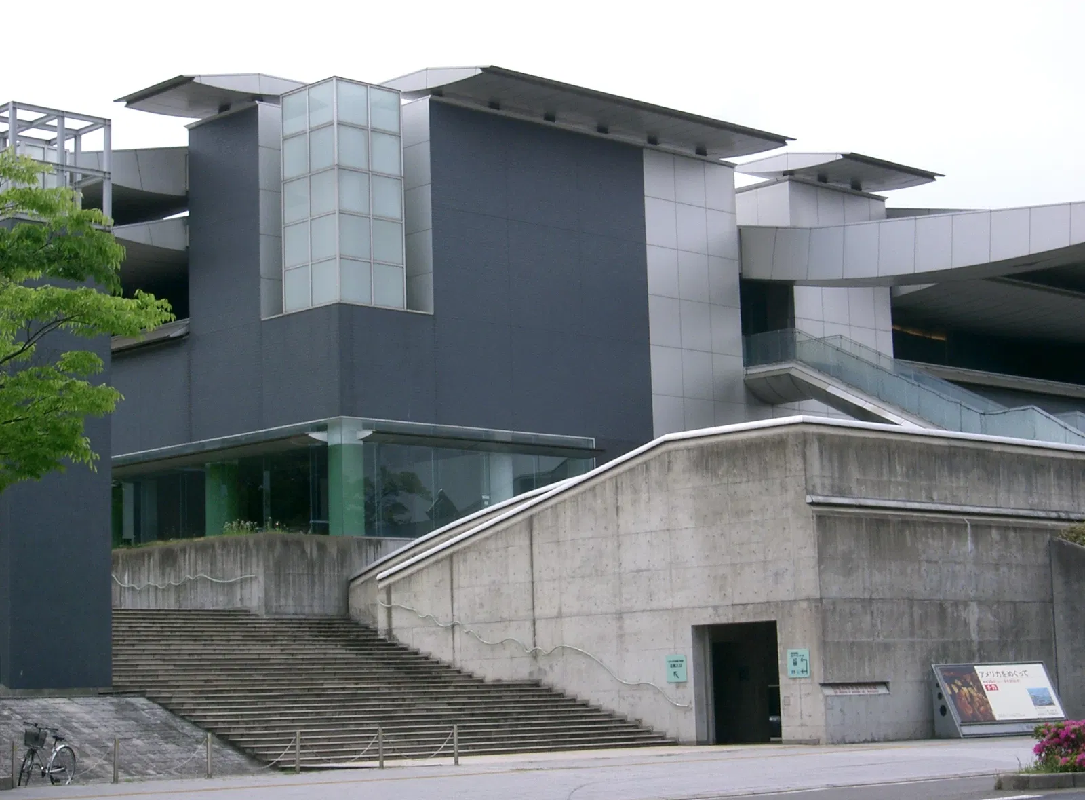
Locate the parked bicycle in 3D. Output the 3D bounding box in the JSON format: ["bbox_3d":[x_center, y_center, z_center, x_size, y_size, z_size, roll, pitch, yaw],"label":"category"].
[{"bbox_3d":[-8.511,6.065,36.900,0.580,1.060,1.720,-5,-9,26],"label":"parked bicycle"}]

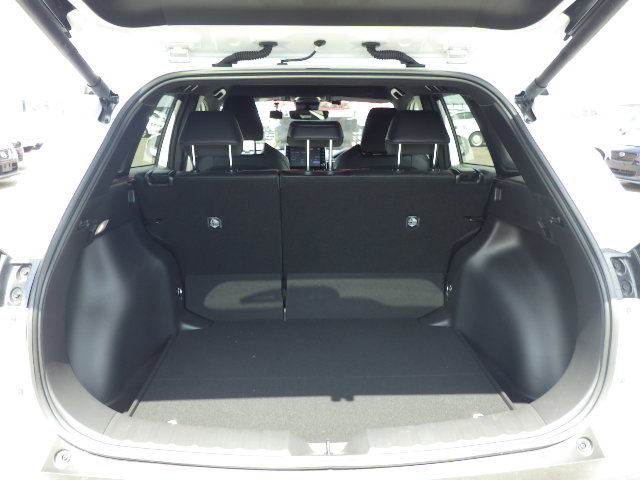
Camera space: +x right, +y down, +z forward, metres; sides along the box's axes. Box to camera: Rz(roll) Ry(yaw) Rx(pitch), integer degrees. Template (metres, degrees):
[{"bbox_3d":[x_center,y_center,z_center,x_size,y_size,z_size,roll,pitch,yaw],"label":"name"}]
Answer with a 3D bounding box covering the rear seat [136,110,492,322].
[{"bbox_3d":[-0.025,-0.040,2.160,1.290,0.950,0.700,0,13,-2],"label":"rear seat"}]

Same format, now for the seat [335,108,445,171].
[{"bbox_3d":[0.325,-0.225,3.020,0.530,1.050,0.740,0,13,-2],"label":"seat"}]

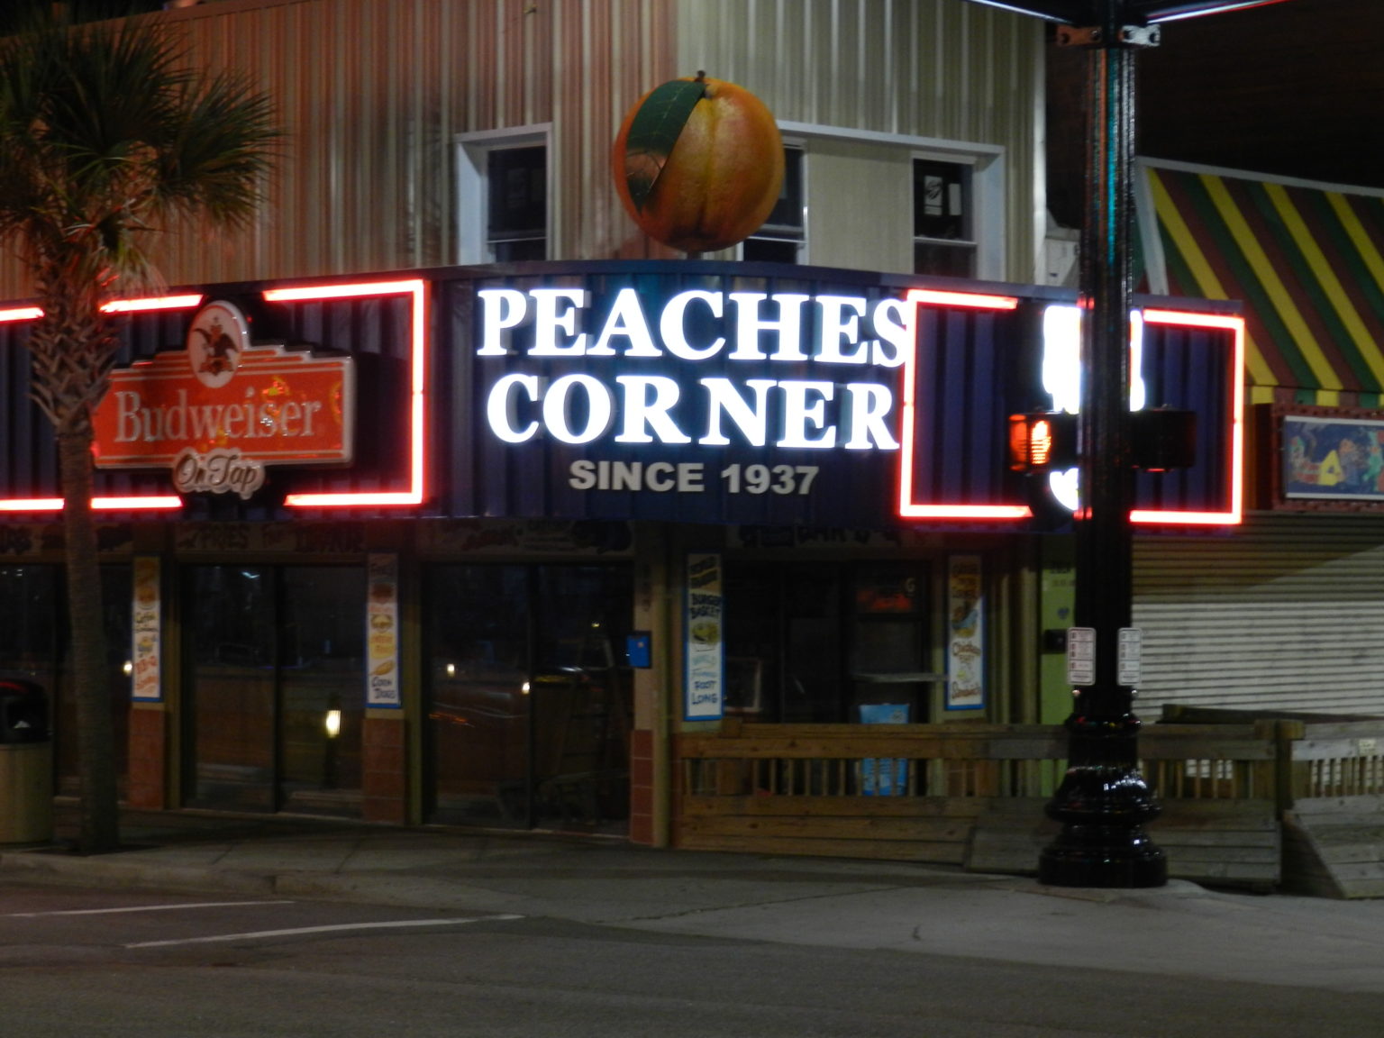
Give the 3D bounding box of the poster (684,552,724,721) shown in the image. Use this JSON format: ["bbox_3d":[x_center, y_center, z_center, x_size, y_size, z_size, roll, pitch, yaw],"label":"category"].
[{"bbox_3d":[0.091,0.860,29.218,0.030,1.210,0.410,-1,-1,44],"label":"poster"}]

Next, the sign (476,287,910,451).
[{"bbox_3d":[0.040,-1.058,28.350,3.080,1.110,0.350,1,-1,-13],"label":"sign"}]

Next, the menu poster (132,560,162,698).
[{"bbox_3d":[-4.505,0.911,33.022,0.410,1.210,0.030,-1,-1,44],"label":"menu poster"}]

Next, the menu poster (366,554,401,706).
[{"bbox_3d":[-2.393,0.863,30.992,0.410,1.210,0.030,-1,-1,44],"label":"menu poster"}]

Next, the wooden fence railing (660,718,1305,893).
[{"bbox_3d":[2.086,2.009,28.300,4.450,1.180,0.300,0,-1,-2],"label":"wooden fence railing"}]

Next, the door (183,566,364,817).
[{"bbox_3d":[-3.374,1.379,32.074,2.230,1.980,0.080,-1,-1,44],"label":"door"}]

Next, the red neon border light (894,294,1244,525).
[{"bbox_3d":[3.052,-0.836,31.363,0.100,1.680,4.220,-1,-1,44],"label":"red neon border light"}]

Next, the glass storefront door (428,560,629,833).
[{"bbox_3d":[-1.251,1.344,30.034,2.250,2.000,0.080,-1,-1,44],"label":"glass storefront door"}]

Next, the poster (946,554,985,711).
[{"bbox_3d":[2.141,0.890,31.352,0.030,1.210,0.410,-1,-1,44],"label":"poster"}]

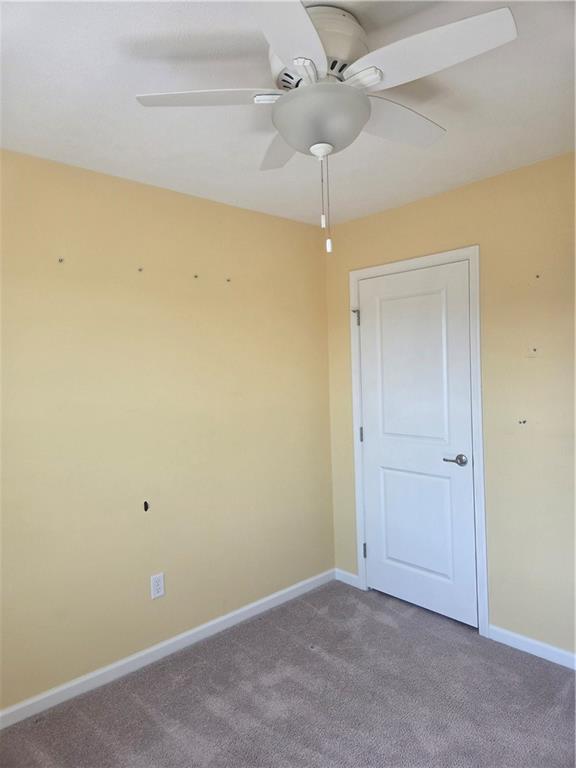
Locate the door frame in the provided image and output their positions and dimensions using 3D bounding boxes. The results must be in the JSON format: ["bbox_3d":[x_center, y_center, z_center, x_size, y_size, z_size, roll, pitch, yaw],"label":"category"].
[{"bbox_3d":[0.778,0.314,3.073,0.100,2.096,0.886,-3,2,-43],"label":"door frame"}]

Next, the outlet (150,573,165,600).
[{"bbox_3d":[-0.670,1.044,2.639,0.071,0.118,0.011,-3,2,-43],"label":"outlet"}]

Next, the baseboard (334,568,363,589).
[{"bbox_3d":[0.406,1.325,3.481,0.016,0.079,0.223,-3,2,-43],"label":"baseboard"}]

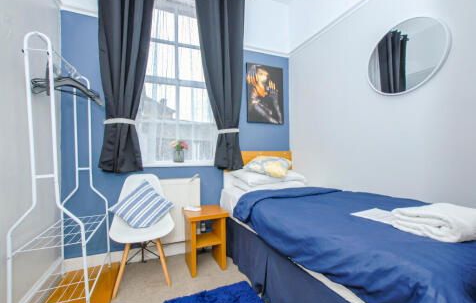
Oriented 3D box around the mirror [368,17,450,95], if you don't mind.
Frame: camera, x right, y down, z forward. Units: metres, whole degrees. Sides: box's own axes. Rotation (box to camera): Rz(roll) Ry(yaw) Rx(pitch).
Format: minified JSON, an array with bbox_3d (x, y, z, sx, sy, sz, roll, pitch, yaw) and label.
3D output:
[{"bbox_3d":[1.114,-0.631,1.343,0.030,0.490,0.487,0,0,-22],"label":"mirror"}]

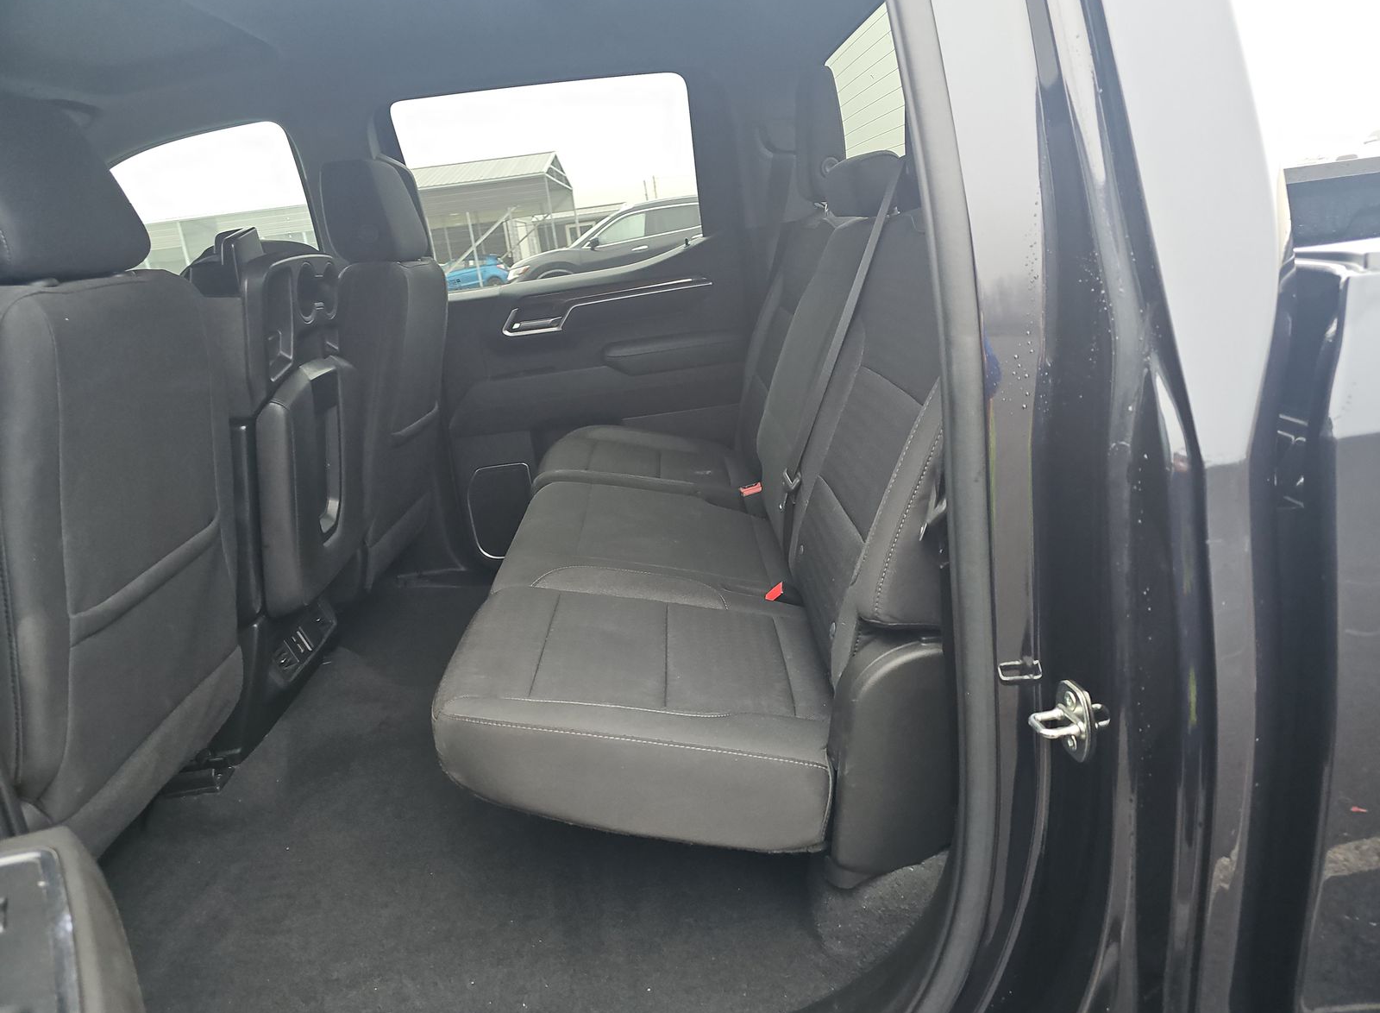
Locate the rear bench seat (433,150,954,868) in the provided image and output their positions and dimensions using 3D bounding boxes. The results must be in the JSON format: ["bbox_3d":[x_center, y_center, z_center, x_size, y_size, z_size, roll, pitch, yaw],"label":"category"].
[{"bbox_3d":[0.006,-0.240,1.689,0.730,1.040,1.430,-6,17,-1],"label":"rear bench seat"}]

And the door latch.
[{"bbox_3d":[0.309,0.181,0.765,0.053,0.065,0.043,-6,18,0],"label":"door latch"}]

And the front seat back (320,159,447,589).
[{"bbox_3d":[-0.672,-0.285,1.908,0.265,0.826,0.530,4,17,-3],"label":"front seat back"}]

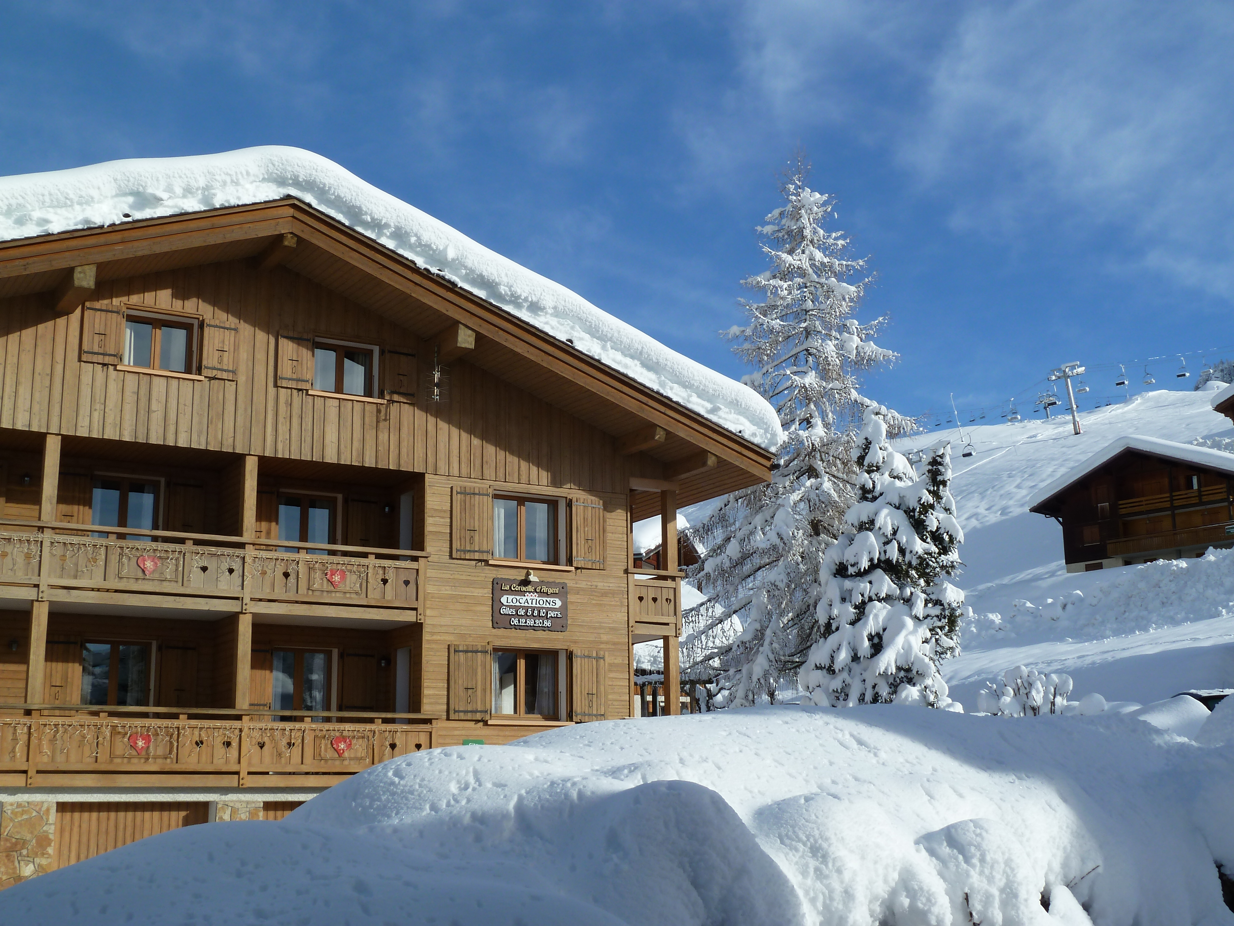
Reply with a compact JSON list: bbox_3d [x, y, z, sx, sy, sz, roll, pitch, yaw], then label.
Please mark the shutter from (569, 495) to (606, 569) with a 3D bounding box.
[{"bbox_3d":[-0.506,1.277,28.290,0.644,1.271,0.050,7,-15,-29],"label":"shutter"}]

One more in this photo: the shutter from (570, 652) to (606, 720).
[{"bbox_3d":[-0.465,3.940,27.696,0.672,1.241,0.050,7,-15,-29],"label":"shutter"}]

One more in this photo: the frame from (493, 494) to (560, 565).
[{"bbox_3d":[-1.642,1.184,27.926,1.362,1.194,0.090,7,-15,-29],"label":"frame"}]

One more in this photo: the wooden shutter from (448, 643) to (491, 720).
[{"bbox_3d":[-2.486,3.719,26.556,0.746,1.258,0.050,7,-15,-29],"label":"wooden shutter"}]

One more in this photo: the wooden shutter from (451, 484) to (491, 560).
[{"bbox_3d":[-2.502,1.053,27.166,0.735,1.240,0.050,7,-15,-29],"label":"wooden shutter"}]

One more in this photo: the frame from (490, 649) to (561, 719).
[{"bbox_3d":[-1.614,3.859,27.322,1.363,1.242,0.090,7,-15,-29],"label":"frame"}]

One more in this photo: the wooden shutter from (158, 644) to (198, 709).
[{"bbox_3d":[-7.188,3.570,25.725,0.598,1.239,0.050,7,-15,-29],"label":"wooden shutter"}]

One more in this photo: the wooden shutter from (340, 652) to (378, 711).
[{"bbox_3d":[-4.465,4.261,27.170,0.608,2.080,0.050,7,-15,-29],"label":"wooden shutter"}]

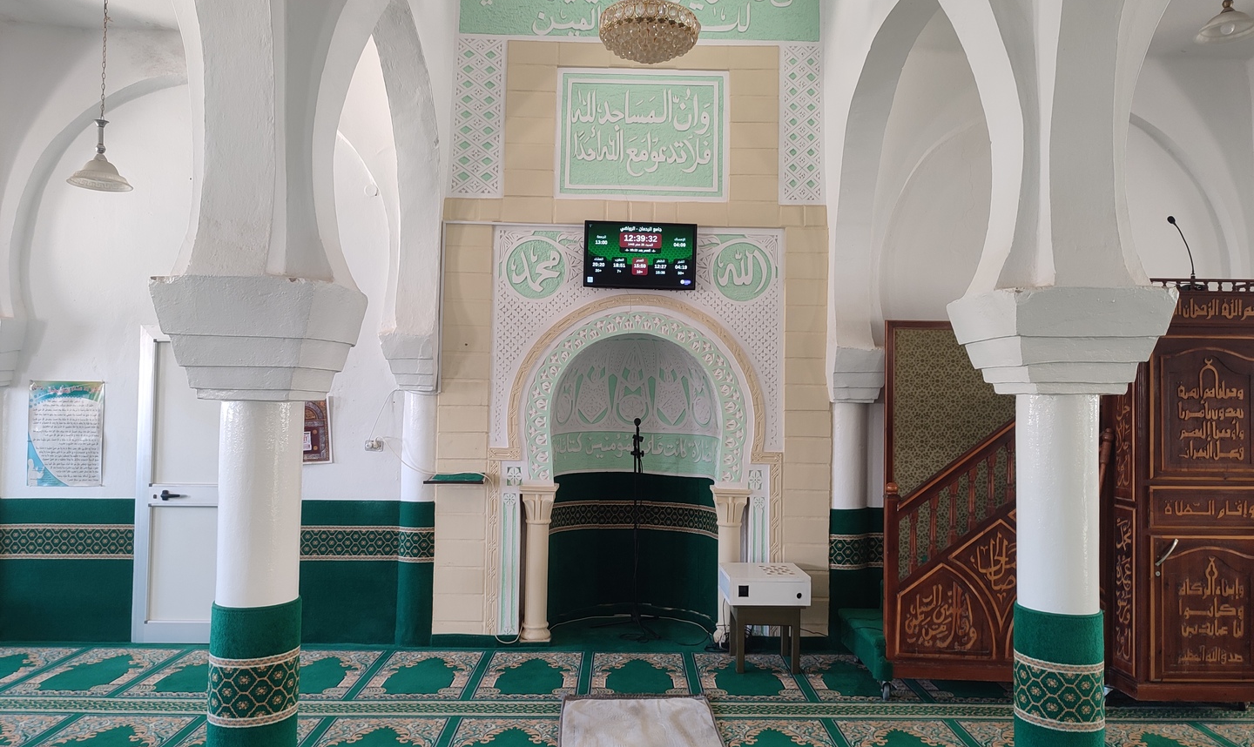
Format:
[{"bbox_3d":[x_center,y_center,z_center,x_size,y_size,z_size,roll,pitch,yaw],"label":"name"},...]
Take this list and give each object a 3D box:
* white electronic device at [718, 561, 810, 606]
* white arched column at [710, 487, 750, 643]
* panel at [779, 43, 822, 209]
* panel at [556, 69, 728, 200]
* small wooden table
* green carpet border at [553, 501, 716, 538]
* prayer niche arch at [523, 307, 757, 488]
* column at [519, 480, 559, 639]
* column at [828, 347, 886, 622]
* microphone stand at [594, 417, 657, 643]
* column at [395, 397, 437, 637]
[{"bbox_3d":[0.835,1.286,5.315,0.479,0.166,0.424,1,-1,-2],"label":"white electronic device"},{"bbox_3d":[0.676,1.257,5.805,0.241,1.017,0.230,1,-2,-1],"label":"white arched column"},{"bbox_3d":[1.178,-1.675,5.880,0.305,1.091,0.040,1,-2,-1],"label":"panel"},{"bbox_3d":[0.108,-1.601,5.861,1.157,0.885,0.040,1,-2,-1],"label":"panel"},{"bbox_3d":[0.857,1.602,5.418,0.410,0.404,0.420,1,-2,-1],"label":"small wooden table"},{"bbox_3d":[0.049,1.069,6.307,1.210,0.225,0.520,1,-1,-1],"label":"green carpet border"},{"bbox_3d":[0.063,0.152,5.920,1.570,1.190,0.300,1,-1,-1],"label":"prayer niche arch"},{"bbox_3d":[-0.574,1.236,5.785,0.242,1.033,0.230,1,-2,-1],"label":"column"},{"bbox_3d":[1.508,0.832,5.699,0.380,2.010,0.270,1,-1,-1],"label":"column"},{"bbox_3d":[0.004,1.077,6.336,0.460,1.515,0.550,1,-1,-1],"label":"microphone stand"},{"bbox_3d":[-1.373,0.947,5.813,0.243,1.662,0.230,1,-2,-1],"label":"column"}]

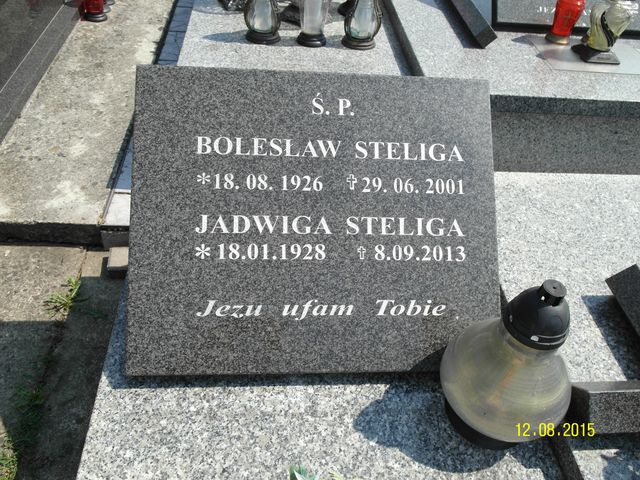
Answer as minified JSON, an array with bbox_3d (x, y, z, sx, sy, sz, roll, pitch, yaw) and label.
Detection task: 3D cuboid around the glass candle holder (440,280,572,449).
[{"bbox_3d":[0.266,0.159,0.750,0.178,0.283,0.178,1,44,-6],"label":"glass candle holder"}]

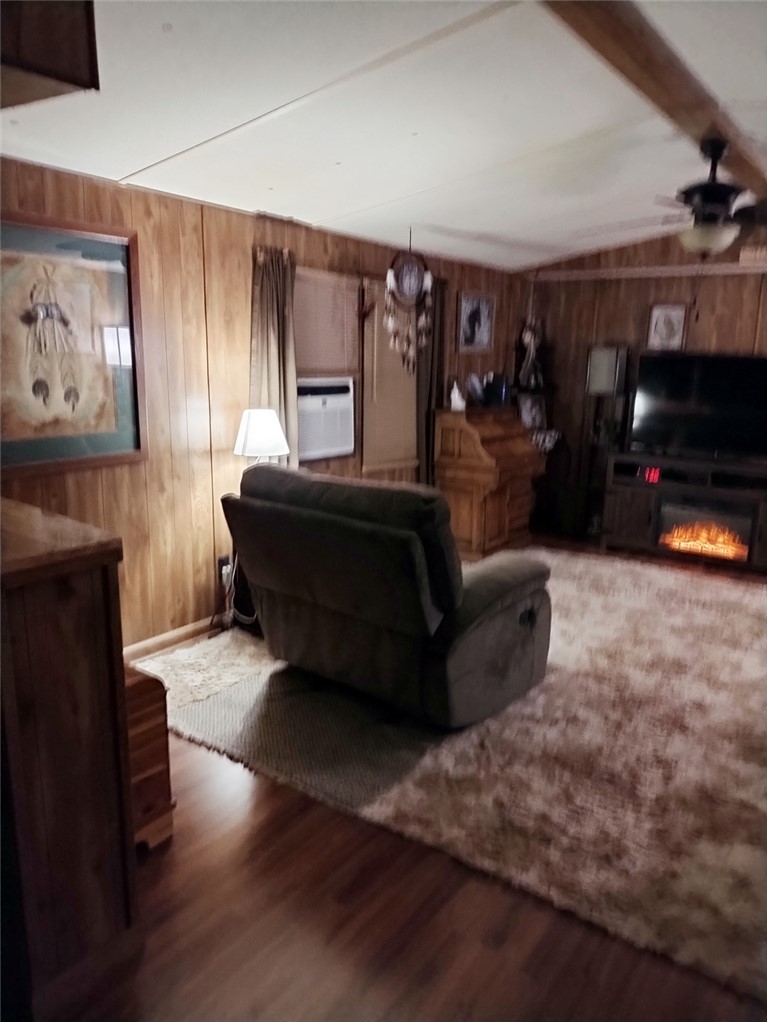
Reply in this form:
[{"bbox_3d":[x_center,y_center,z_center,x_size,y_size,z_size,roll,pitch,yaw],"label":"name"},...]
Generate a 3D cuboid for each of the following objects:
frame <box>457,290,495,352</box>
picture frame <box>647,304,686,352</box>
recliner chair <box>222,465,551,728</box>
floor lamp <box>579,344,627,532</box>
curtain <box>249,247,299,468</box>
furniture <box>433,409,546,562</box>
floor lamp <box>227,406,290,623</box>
[{"bbox_3d":[0.732,-1.471,5.765,0.025,0.460,0.570,9,15,34],"label":"frame"},{"bbox_3d":[2.193,-1.436,5.751,0.280,0.360,0.025,9,15,34],"label":"picture frame"},{"bbox_3d":[0.026,0.282,3.278,1.050,0.970,0.990,11,16,39],"label":"recliner chair"},{"bbox_3d":[1.747,-0.538,5.917,0.250,1.510,0.250,9,15,34],"label":"floor lamp"},{"bbox_3d":[-0.594,-0.493,3.985,0.090,1.710,0.300,9,15,34],"label":"curtain"},{"bbox_3d":[0.832,-0.260,5.705,0.550,1.030,0.880,9,15,34],"label":"furniture"},{"bbox_3d":[-0.619,0.051,3.853,0.300,1.160,0.300,1,12,0],"label":"floor lamp"}]

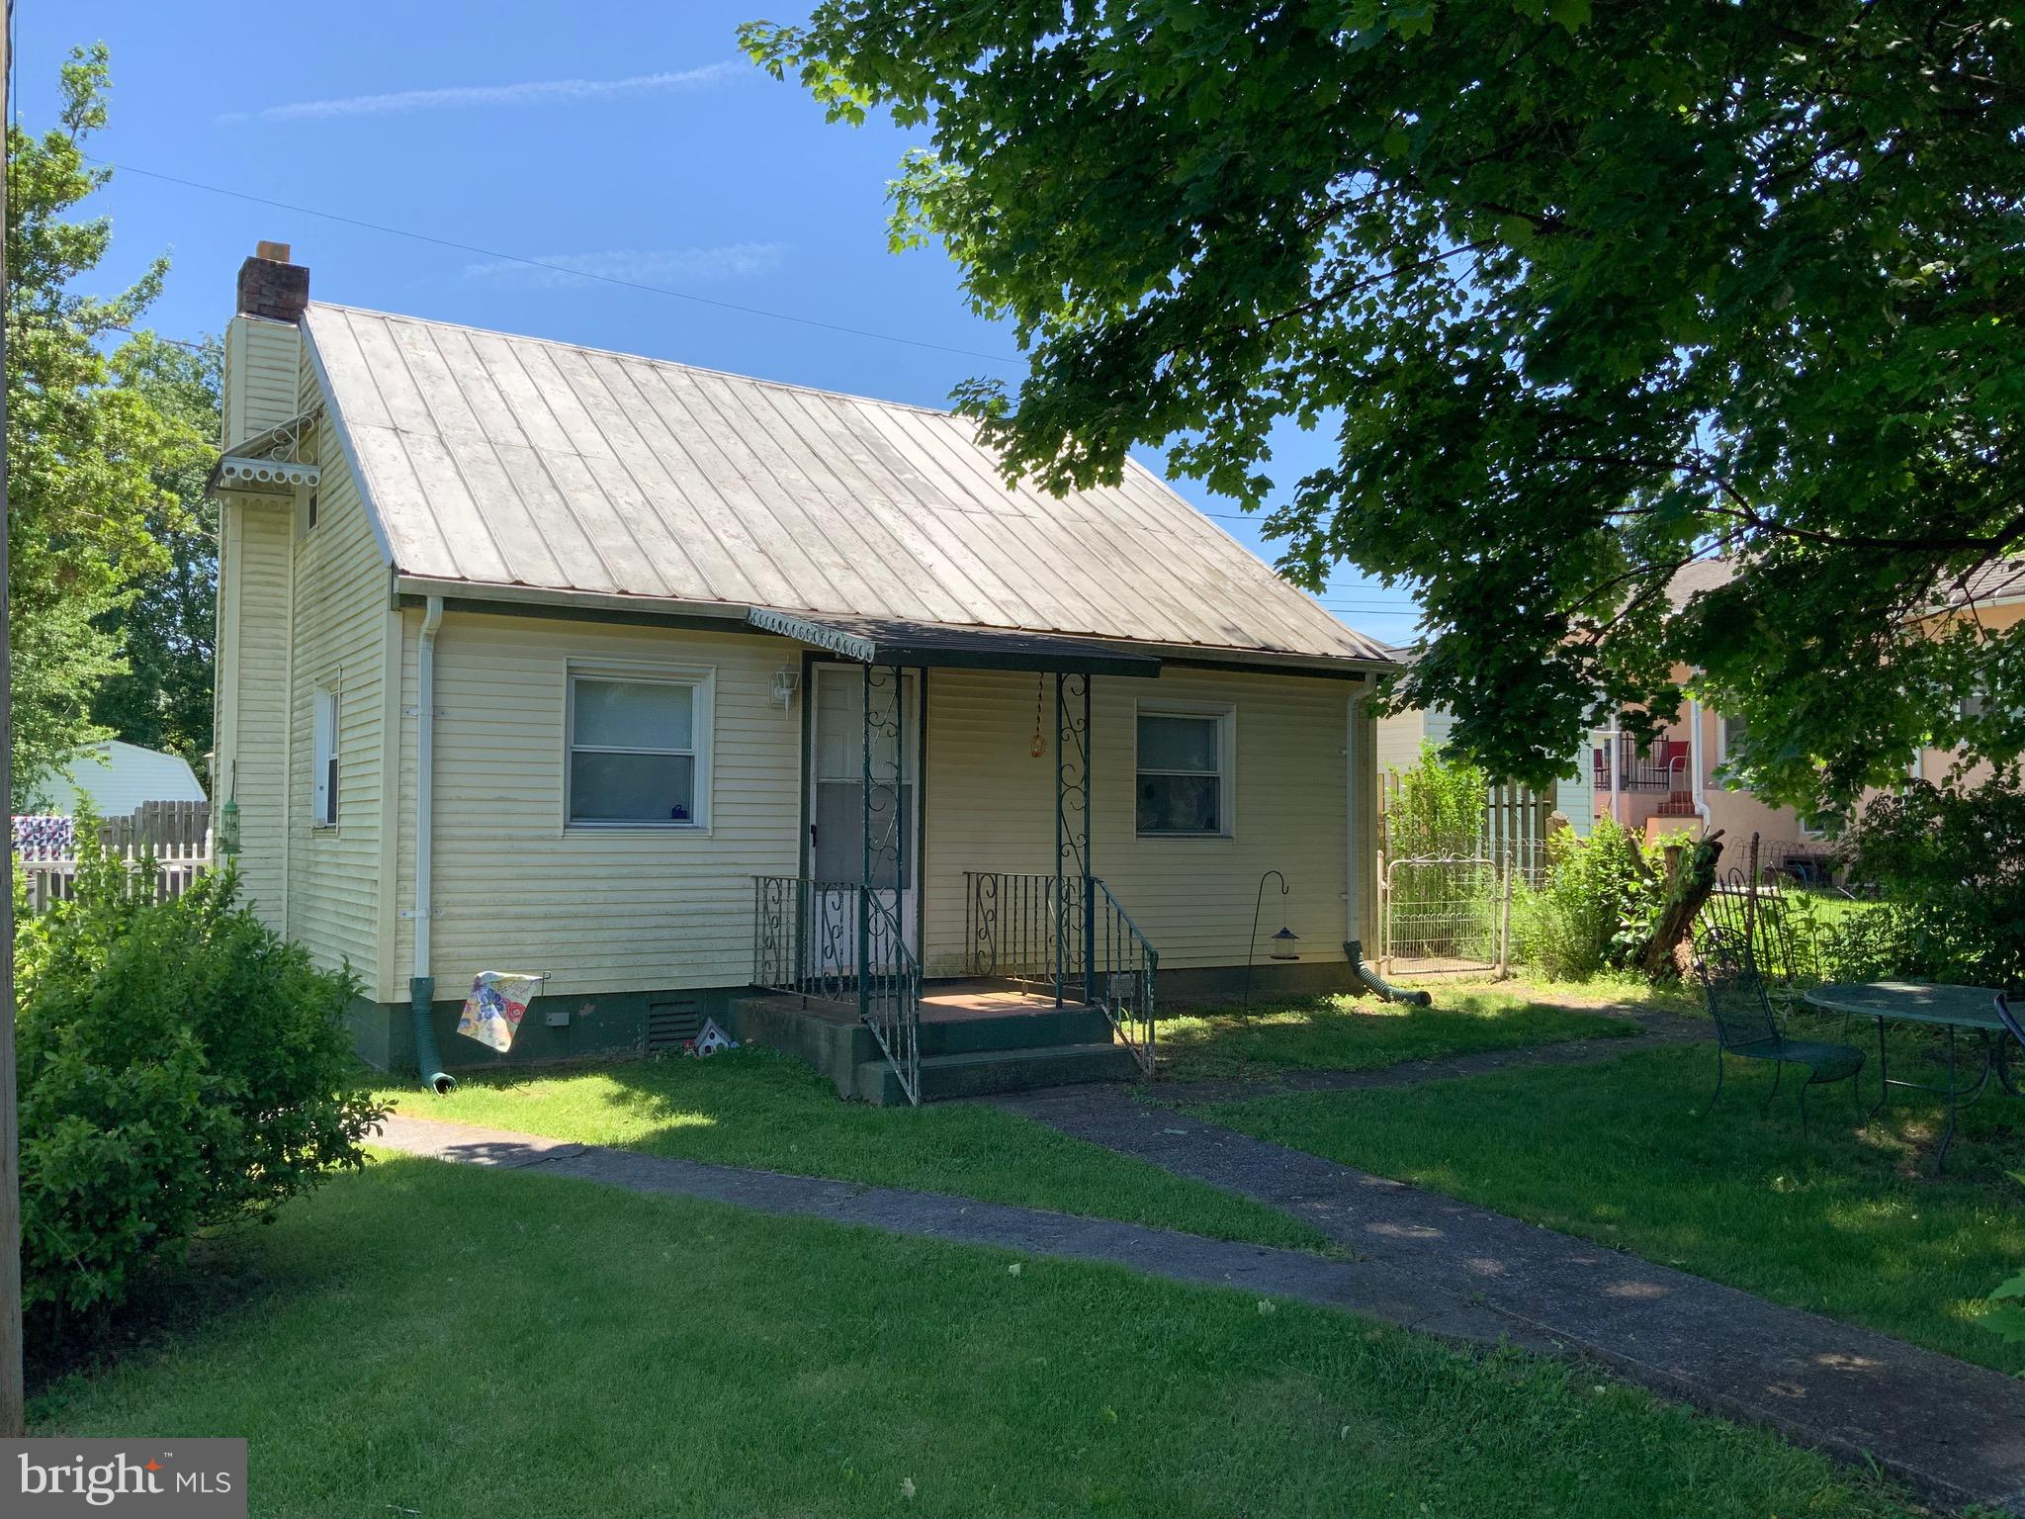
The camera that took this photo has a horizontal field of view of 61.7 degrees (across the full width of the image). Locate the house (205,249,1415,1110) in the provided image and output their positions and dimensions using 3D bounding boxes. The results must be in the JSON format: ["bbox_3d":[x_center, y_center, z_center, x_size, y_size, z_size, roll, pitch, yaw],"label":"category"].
[{"bbox_3d":[-1.938,-0.988,13.820,8.230,6.020,9.500,2,-3,-31],"label":"house"}]

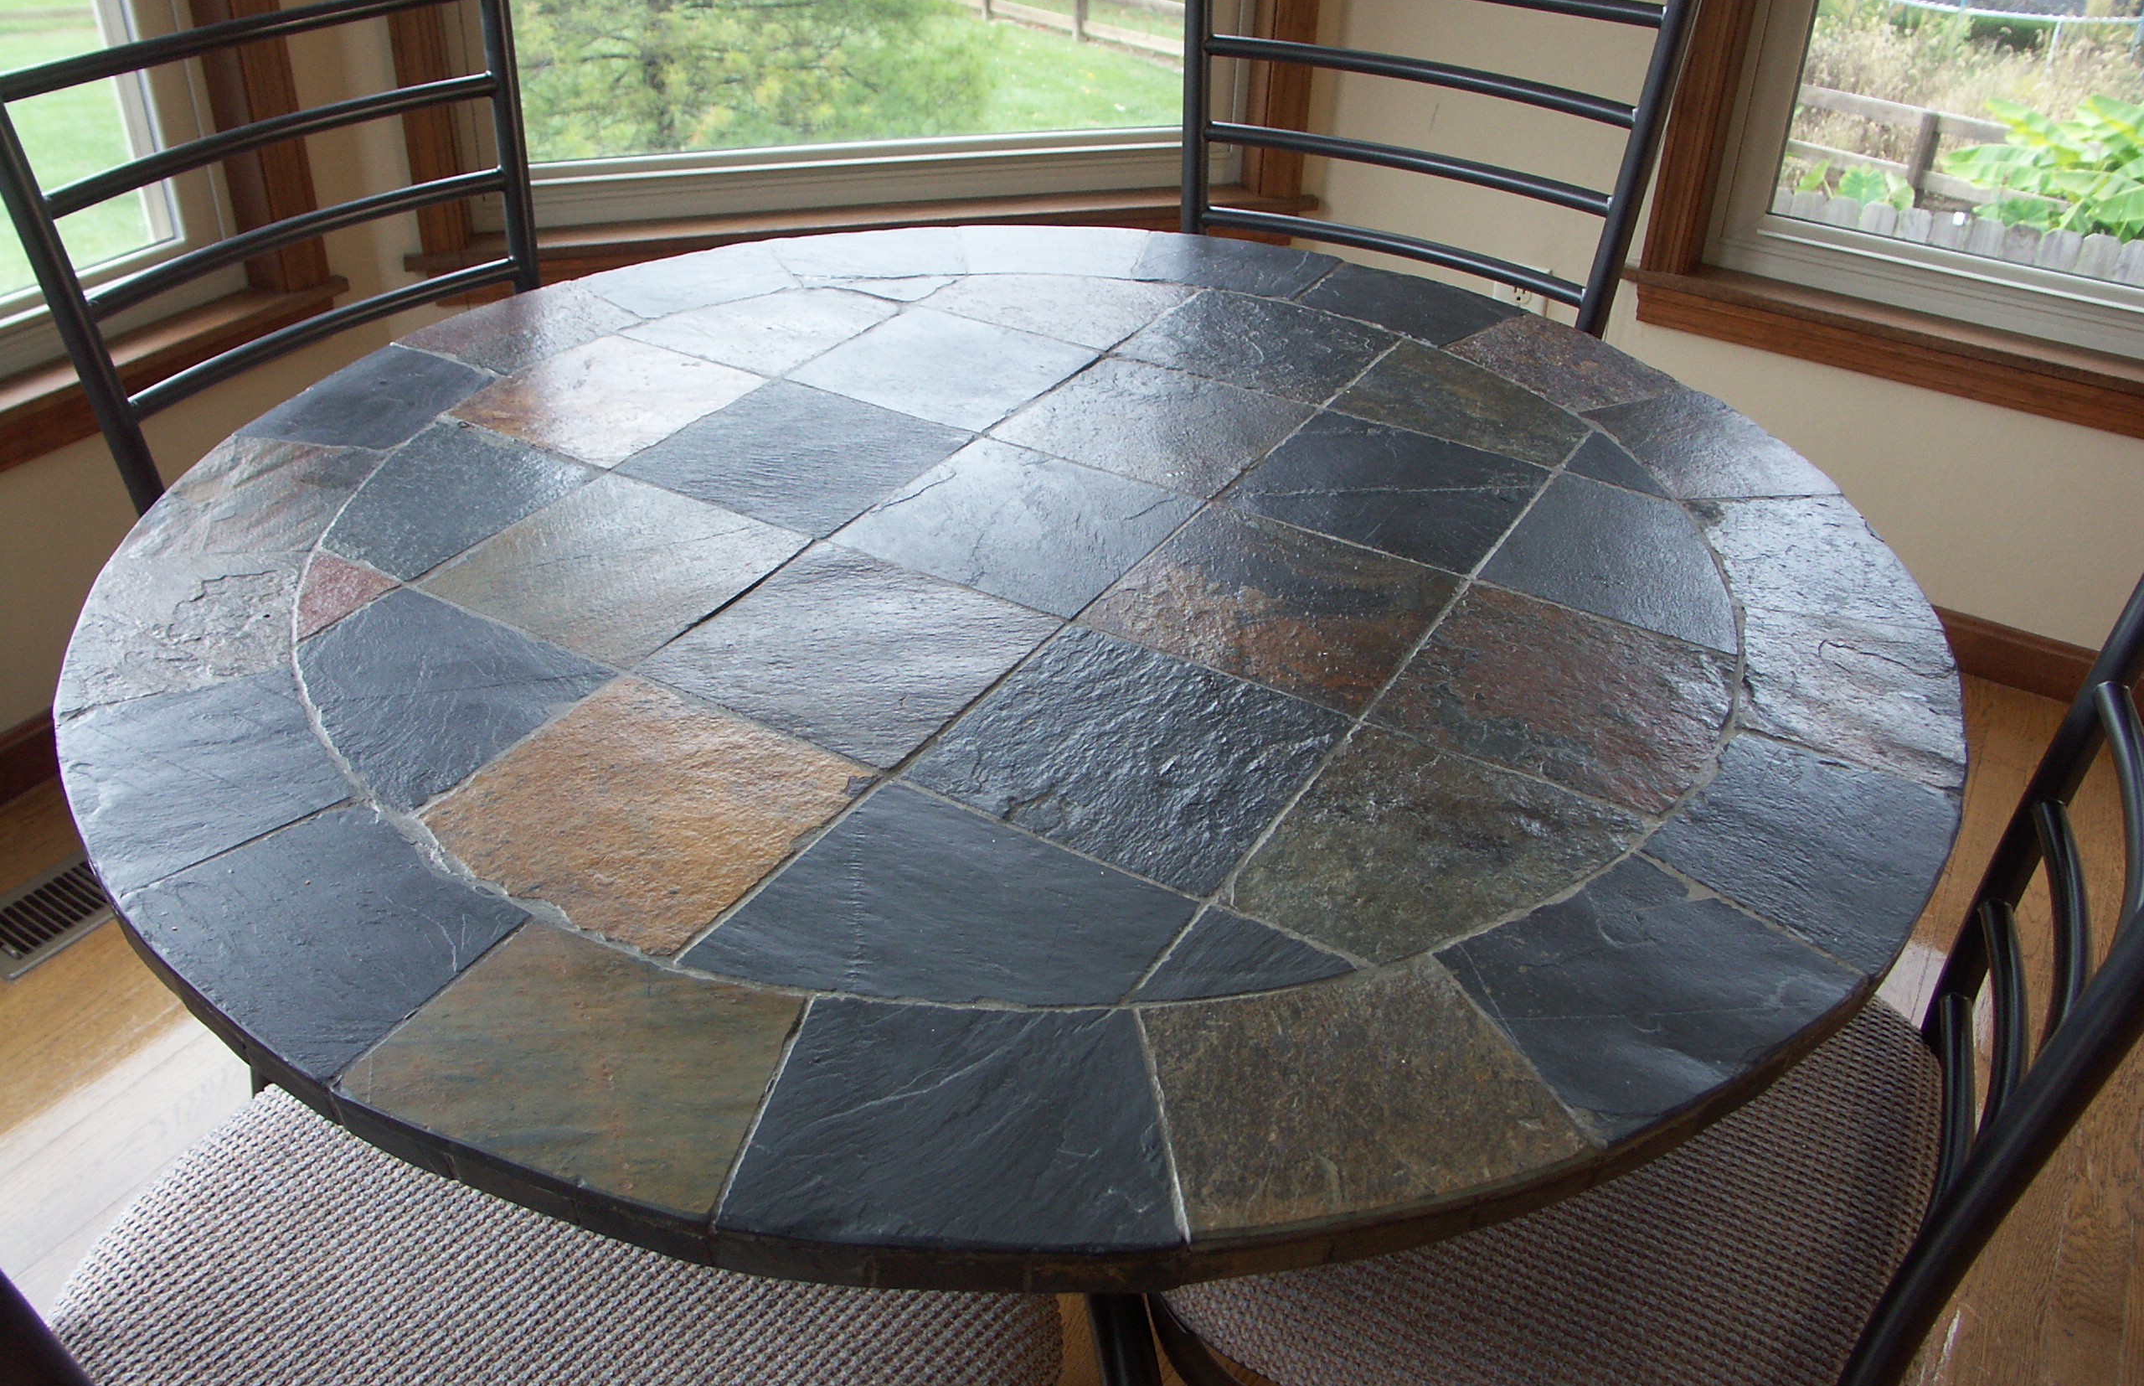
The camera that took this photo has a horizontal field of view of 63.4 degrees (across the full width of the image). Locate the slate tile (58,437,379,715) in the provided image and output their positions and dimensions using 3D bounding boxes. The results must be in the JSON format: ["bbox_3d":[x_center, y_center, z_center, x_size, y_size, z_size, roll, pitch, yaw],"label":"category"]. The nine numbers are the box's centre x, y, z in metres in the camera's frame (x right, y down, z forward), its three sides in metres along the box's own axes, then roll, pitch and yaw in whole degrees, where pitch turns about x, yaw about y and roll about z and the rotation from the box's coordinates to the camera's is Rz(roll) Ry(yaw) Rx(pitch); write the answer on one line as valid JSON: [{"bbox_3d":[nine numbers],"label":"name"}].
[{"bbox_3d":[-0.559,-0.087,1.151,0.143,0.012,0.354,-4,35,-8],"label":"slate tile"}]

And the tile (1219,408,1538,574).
[{"bbox_3d":[0.217,-0.137,1.183,0.171,0.011,0.161,20,38,24],"label":"tile"}]

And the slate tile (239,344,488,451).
[{"bbox_3d":[-0.499,-0.208,1.252,0.110,0.011,0.168,12,36,14],"label":"slate tile"}]

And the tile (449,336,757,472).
[{"bbox_3d":[-0.374,-0.234,1.393,0.186,0.012,0.192,18,37,22],"label":"tile"}]

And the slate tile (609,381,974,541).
[{"bbox_3d":[-0.207,-0.176,1.319,0.191,0.012,0.197,20,38,24],"label":"slate tile"}]

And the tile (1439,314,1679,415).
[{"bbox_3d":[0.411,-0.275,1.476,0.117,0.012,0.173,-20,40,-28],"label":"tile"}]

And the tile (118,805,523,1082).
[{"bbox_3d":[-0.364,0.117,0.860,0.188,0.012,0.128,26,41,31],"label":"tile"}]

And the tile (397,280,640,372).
[{"bbox_3d":[-0.471,-0.311,1.502,0.131,0.012,0.188,26,41,30],"label":"tile"}]

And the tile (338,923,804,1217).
[{"bbox_3d":[-0.222,0.172,0.809,0.196,0.012,0.133,12,35,14],"label":"tile"}]

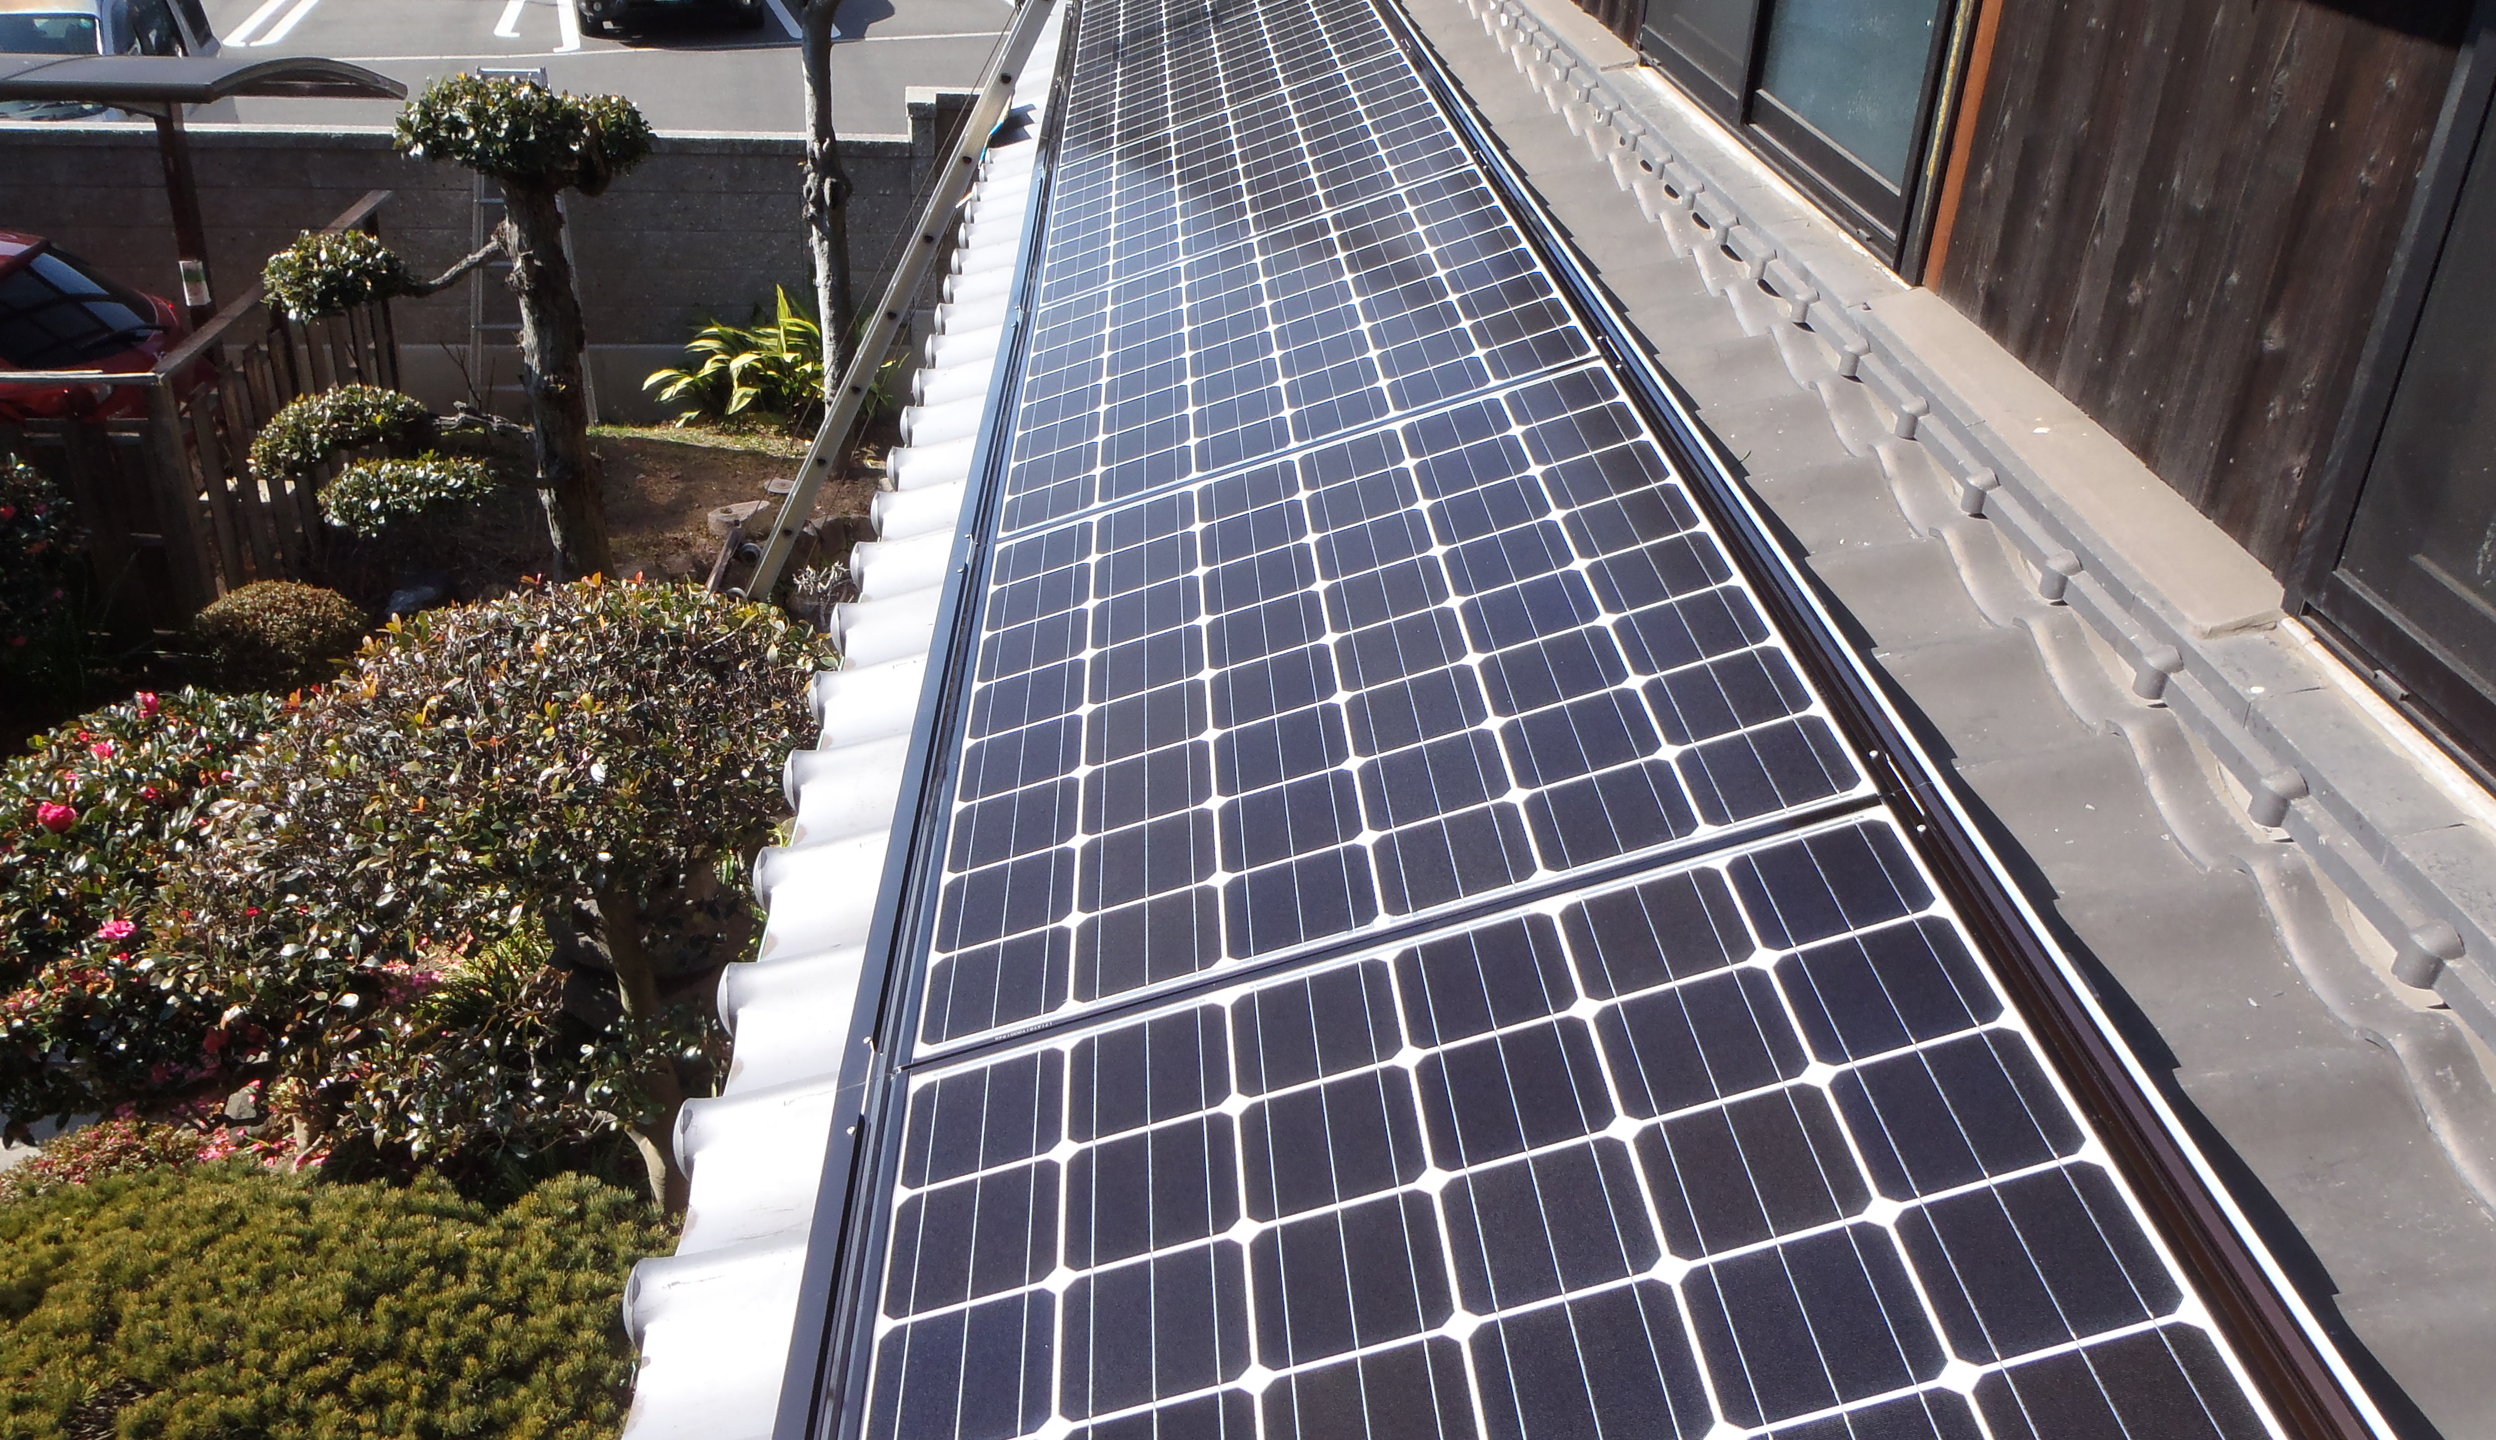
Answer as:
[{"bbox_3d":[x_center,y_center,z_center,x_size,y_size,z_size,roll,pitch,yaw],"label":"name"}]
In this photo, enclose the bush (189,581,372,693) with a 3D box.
[{"bbox_3d":[-3.841,-0.359,8.003,0.710,0.390,0.670,-10,30,-25],"label":"bush"}]

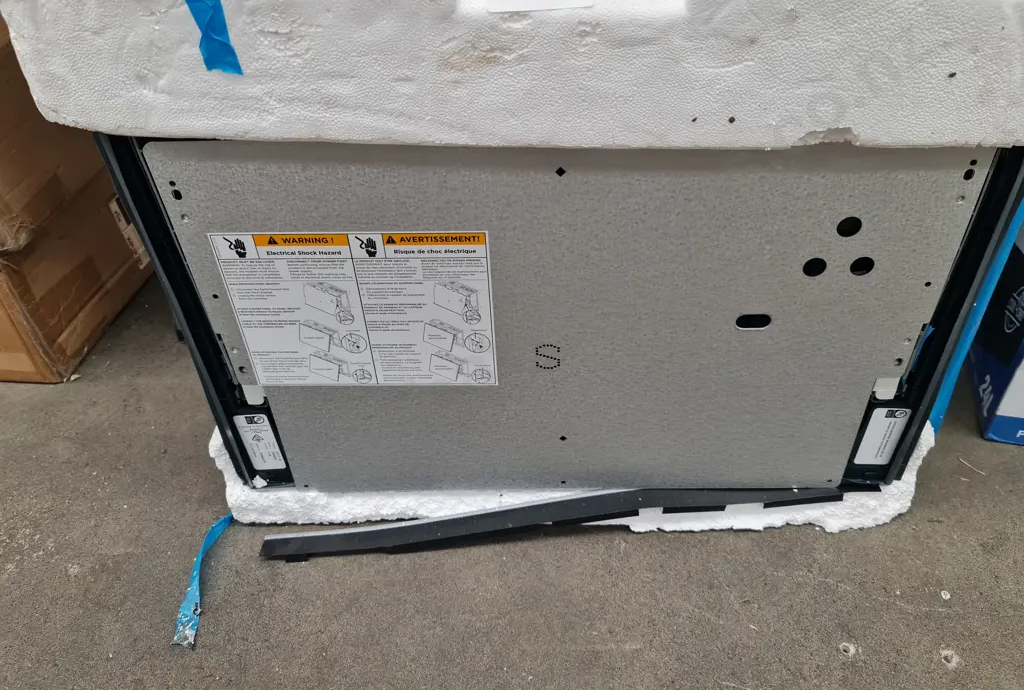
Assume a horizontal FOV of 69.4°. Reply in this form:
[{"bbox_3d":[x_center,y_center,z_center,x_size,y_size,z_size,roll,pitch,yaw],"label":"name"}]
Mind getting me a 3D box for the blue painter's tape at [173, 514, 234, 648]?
[{"bbox_3d":[-0.273,0.205,0.658,0.030,0.017,0.130,-3,38,0],"label":"blue painter's tape"}]

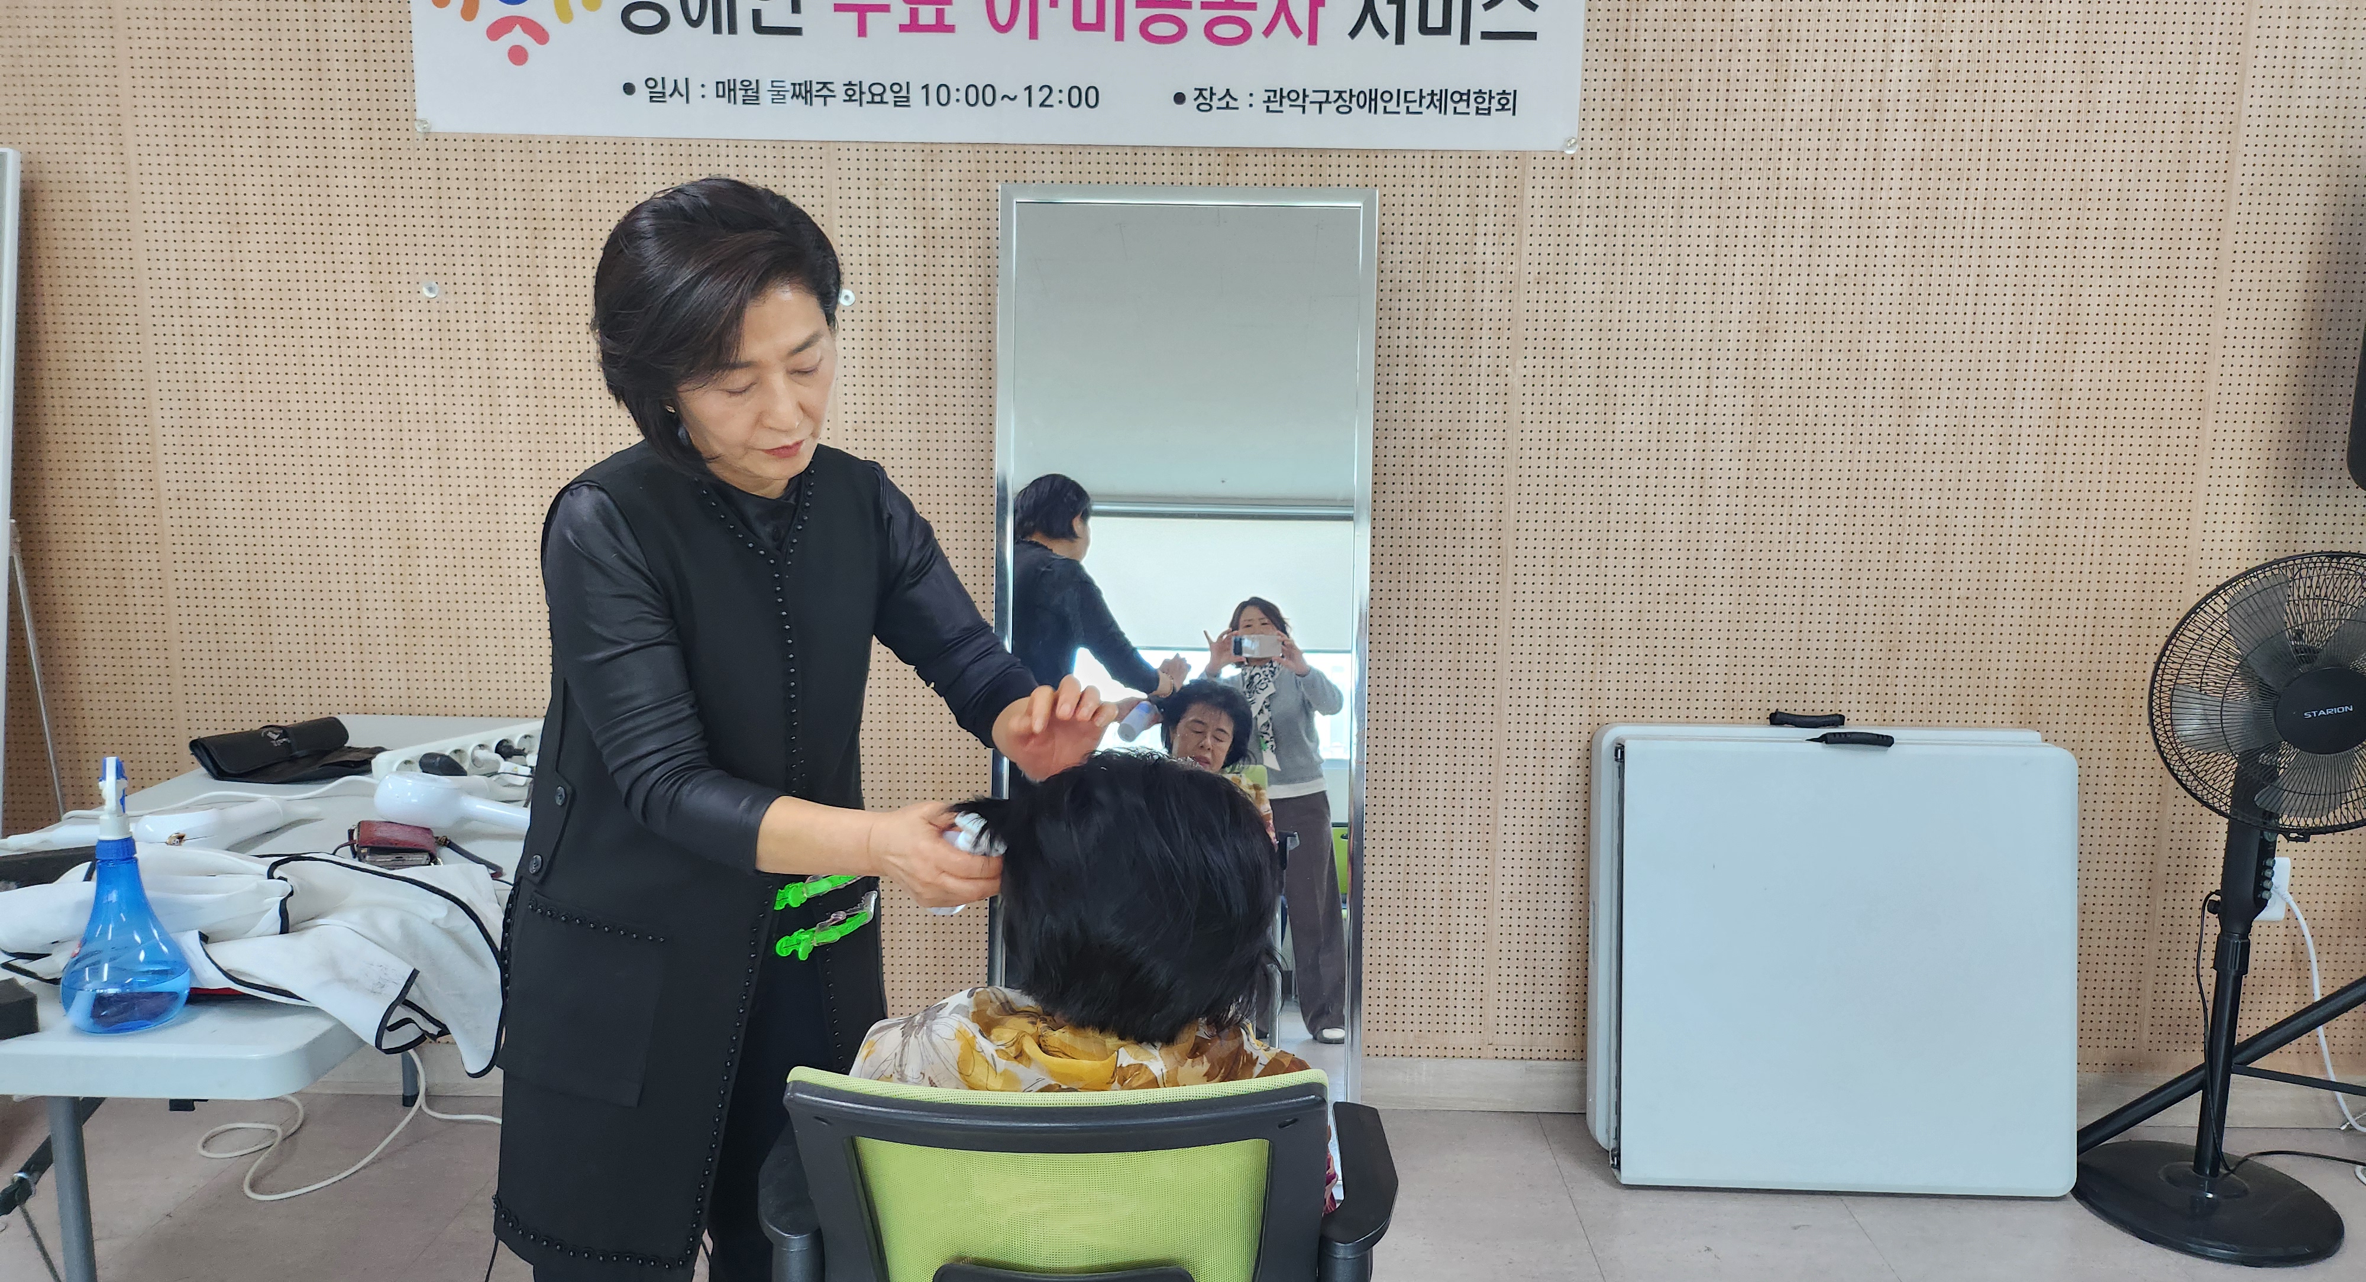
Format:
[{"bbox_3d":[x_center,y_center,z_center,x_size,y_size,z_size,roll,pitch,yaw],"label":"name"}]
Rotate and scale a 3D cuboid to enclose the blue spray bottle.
[{"bbox_3d":[-1.026,0.239,1.580,0.107,0.262,0.110,-4,10,-24],"label":"blue spray bottle"}]

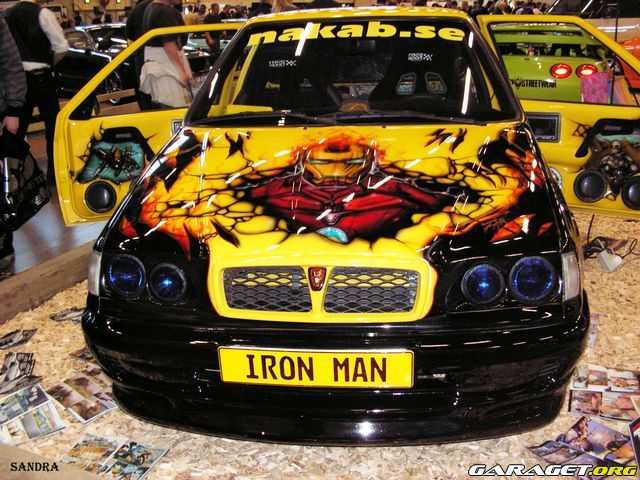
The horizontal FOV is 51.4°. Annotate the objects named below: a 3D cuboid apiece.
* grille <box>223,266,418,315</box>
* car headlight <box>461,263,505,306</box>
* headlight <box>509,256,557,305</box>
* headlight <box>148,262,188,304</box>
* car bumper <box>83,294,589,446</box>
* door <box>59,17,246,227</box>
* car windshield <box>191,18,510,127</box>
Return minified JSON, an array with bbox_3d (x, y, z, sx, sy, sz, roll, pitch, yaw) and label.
[{"bbox_3d":[-0.007,0.133,1.795,0.530,0.115,0.080,0,18,8],"label":"grille"},{"bbox_3d":[0.438,0.125,1.786,0.122,0.125,0.075,0,18,8],"label":"car headlight"},{"bbox_3d":[0.571,0.110,1.795,0.138,0.140,0.080,0,18,8],"label":"headlight"},{"bbox_3d":[-0.429,0.125,1.901,0.122,0.125,0.075,0,18,8],"label":"headlight"},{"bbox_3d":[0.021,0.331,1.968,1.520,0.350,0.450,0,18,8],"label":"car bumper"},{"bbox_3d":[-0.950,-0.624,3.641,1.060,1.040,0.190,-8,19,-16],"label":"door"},{"bbox_3d":[0.130,-0.739,2.792,1.360,0.150,0.630,0,57,8],"label":"car windshield"}]

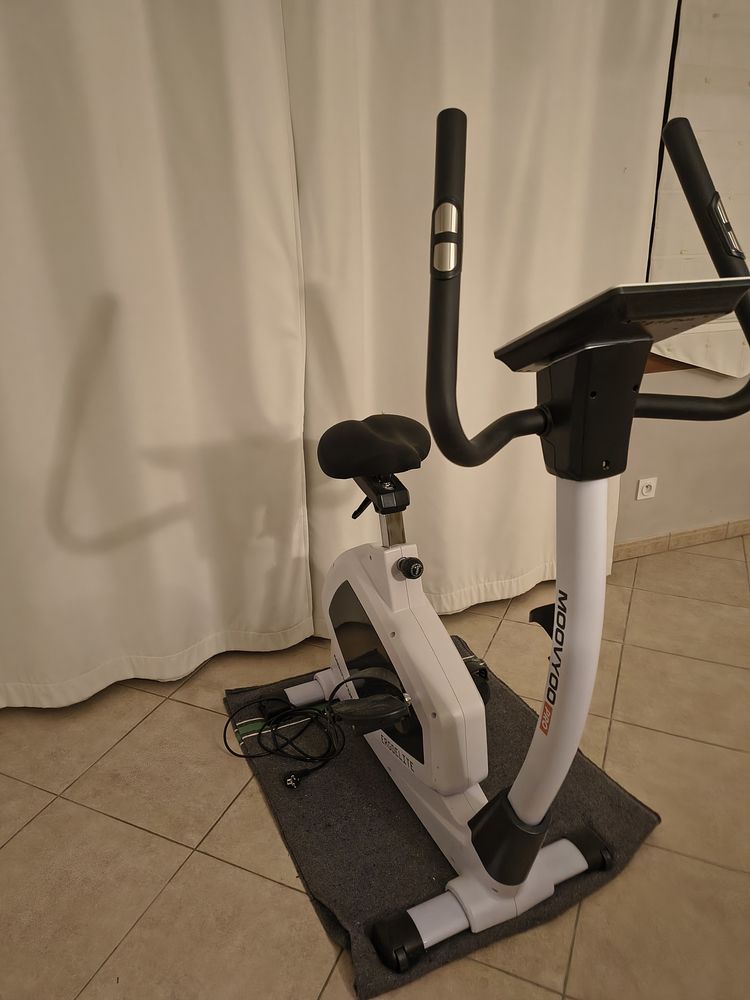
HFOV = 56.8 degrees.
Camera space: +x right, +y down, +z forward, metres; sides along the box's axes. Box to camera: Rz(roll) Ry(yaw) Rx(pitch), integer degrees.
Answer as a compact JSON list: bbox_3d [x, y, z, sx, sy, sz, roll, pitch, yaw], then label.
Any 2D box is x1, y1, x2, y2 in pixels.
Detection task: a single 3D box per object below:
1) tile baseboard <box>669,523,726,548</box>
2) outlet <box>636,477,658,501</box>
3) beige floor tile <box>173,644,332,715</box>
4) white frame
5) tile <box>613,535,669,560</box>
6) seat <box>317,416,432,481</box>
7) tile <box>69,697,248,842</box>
[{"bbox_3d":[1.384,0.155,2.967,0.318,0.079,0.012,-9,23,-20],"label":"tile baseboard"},{"bbox_3d":[1.088,-0.046,2.779,0.083,0.083,0.012,-9,23,-19],"label":"outlet"},{"bbox_3d":[-0.352,0.555,2.170,0.410,0.010,0.410,9,24,22],"label":"beige floor tile"},{"bbox_3d":[0.109,0.269,1.538,0.410,0.965,0.985,-11,24,-24],"label":"white frame"},{"bbox_3d":[1.107,0.203,2.894,0.317,0.078,0.010,-9,23,-19],"label":"tile"},{"bbox_3d":[0.027,-0.106,1.562,0.255,0.120,0.290,-11,24,-24],"label":"seat"},{"bbox_3d":[-0.514,0.696,1.820,0.410,0.010,0.410,9,24,22],"label":"tile"}]

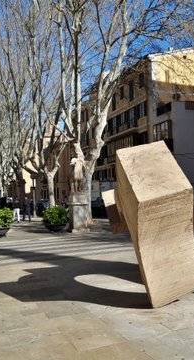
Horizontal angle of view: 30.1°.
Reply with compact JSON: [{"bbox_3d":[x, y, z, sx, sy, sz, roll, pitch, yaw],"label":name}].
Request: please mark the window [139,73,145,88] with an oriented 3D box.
[{"bbox_3d":[4.901,-10.764,39.000,0.200,1.450,1.150,-1,-2,-21],"label":"window"}]

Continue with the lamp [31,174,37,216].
[{"bbox_3d":[-4.804,1.248,27.687,0.360,3.150,0.360,-1,-2,-21],"label":"lamp"}]

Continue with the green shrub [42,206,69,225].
[{"bbox_3d":[-1.878,1.620,16.316,1.150,0.780,1.150,-1,-2,-21],"label":"green shrub"}]

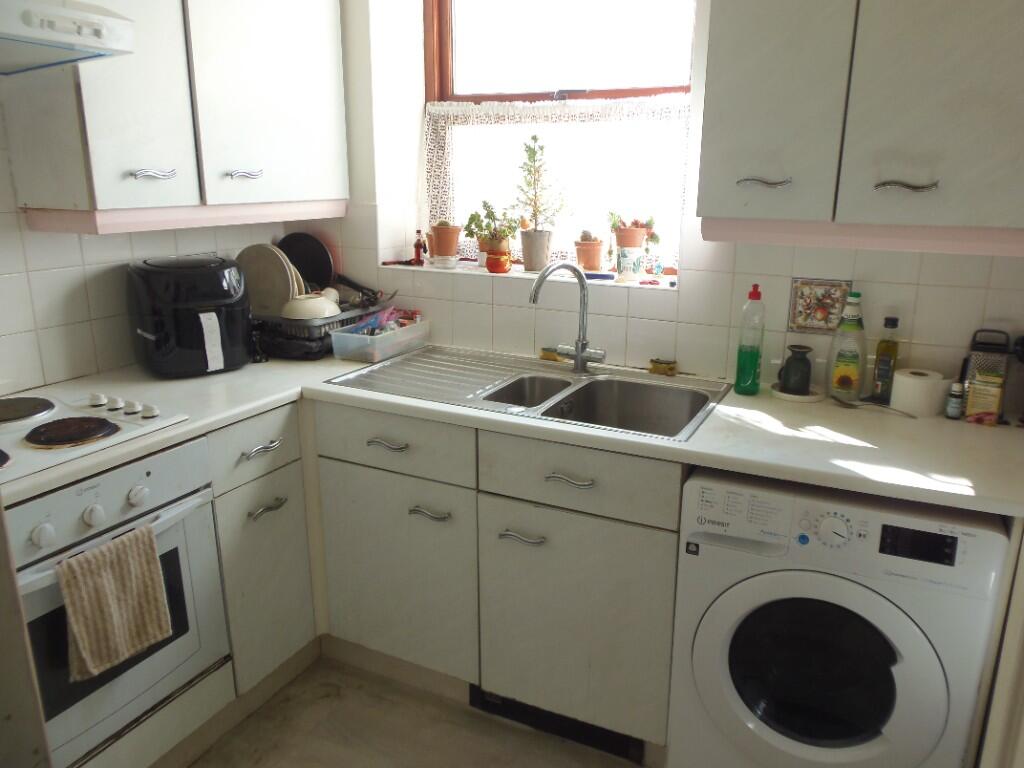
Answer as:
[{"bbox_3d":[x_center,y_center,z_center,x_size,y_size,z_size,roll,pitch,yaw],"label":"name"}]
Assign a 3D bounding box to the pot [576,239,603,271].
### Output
[{"bbox_3d":[0.262,-0.420,2.348,0.099,0.101,0.099,0,16,0],"label":"pot"}]

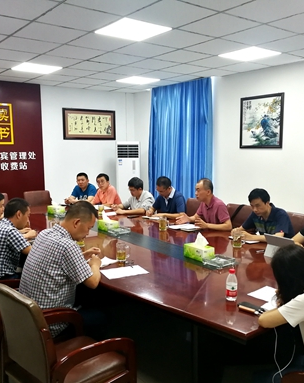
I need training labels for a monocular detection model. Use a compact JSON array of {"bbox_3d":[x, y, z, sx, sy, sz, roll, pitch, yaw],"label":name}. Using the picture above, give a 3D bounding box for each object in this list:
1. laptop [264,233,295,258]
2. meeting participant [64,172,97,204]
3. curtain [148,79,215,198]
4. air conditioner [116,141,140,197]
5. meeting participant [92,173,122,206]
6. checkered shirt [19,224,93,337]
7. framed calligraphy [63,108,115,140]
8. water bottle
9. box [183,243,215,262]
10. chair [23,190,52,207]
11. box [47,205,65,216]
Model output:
[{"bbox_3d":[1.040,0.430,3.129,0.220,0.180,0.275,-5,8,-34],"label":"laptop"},{"bbox_3d":[-1.074,0.289,6.546,0.520,1.220,0.680,2,7,21],"label":"meeting participant"},{"bbox_3d":[0.484,-0.631,7.447,0.140,2.680,1.750,-6,8,-38],"label":"curtain"},{"bbox_3d":[-0.478,-0.157,8.221,0.480,1.710,0.320,-1,7,-8],"label":"air conditioner"},{"bbox_3d":[-0.662,0.329,6.109,0.500,1.220,0.740,4,8,34],"label":"meeting participant"},{"bbox_3d":[-0.638,0.566,2.574,0.470,0.670,0.500,-5,8,-35],"label":"checkered shirt"},{"bbox_3d":[-1.232,-1.333,8.011,1.190,0.600,0.040,-6,8,-38],"label":"framed calligraphy"},{"bbox_3d":[0.449,0.522,2.232,0.062,0.184,0.062,-1,7,0],"label":"water bottle"},{"bbox_3d":[0.369,0.471,3.090,0.126,0.090,0.206,-5,8,-36],"label":"box"},{"bbox_3d":[-1.684,0.476,6.148,0.570,0.940,0.620,-4,8,-30],"label":"chair"},{"bbox_3d":[-1.240,0.251,5.125,0.132,0.093,0.206,-6,8,-38],"label":"box"}]

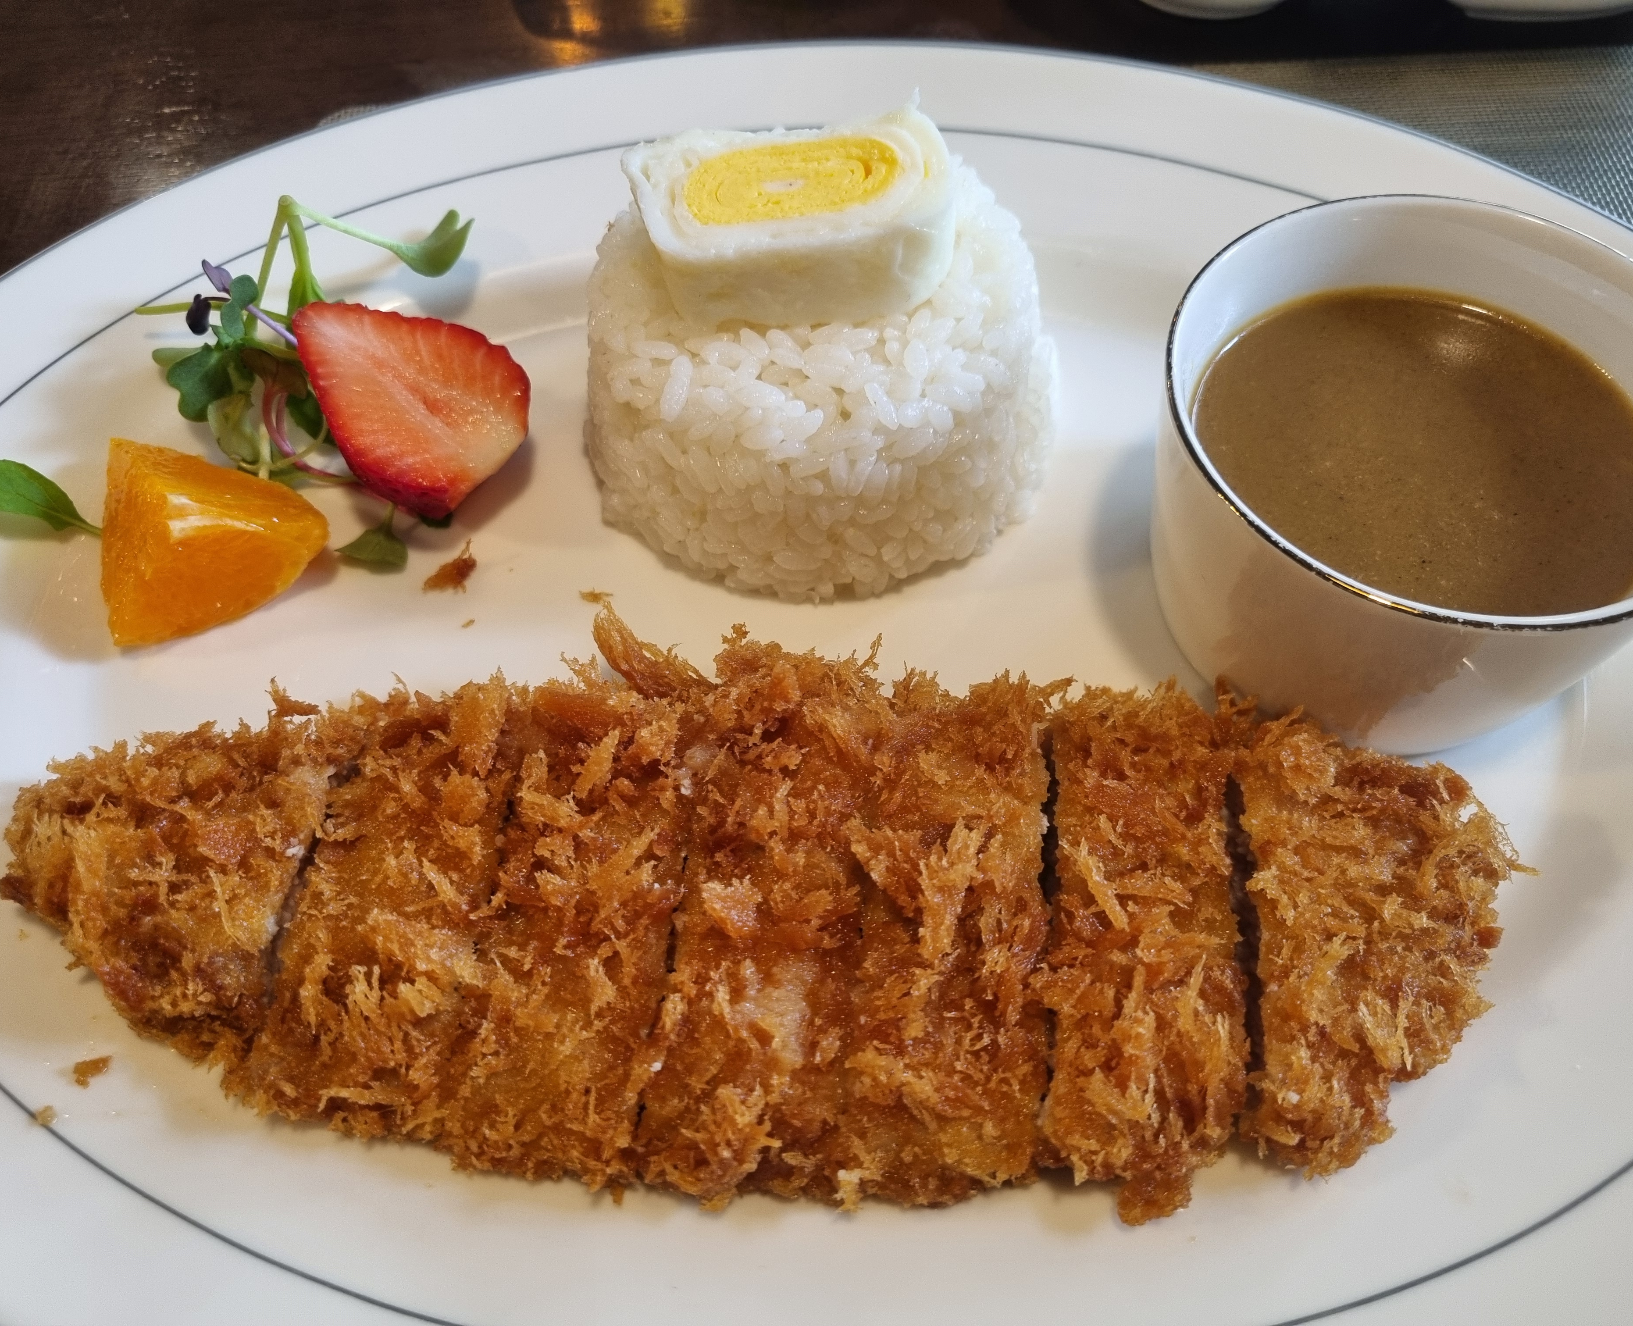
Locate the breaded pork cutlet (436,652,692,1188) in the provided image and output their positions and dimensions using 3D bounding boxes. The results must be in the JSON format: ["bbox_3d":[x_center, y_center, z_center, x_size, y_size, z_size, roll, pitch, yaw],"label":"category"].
[{"bbox_3d":[-0.034,0.034,0.191,0.030,0.017,0.077,1,59,3],"label":"breaded pork cutlet"}]

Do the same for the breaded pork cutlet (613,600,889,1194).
[{"bbox_3d":[-0.007,0.032,0.190,0.030,0.018,0.084,3,59,4],"label":"breaded pork cutlet"}]

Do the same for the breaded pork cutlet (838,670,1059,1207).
[{"bbox_3d":[0.020,0.036,0.188,0.025,0.017,0.078,4,60,5],"label":"breaded pork cutlet"}]

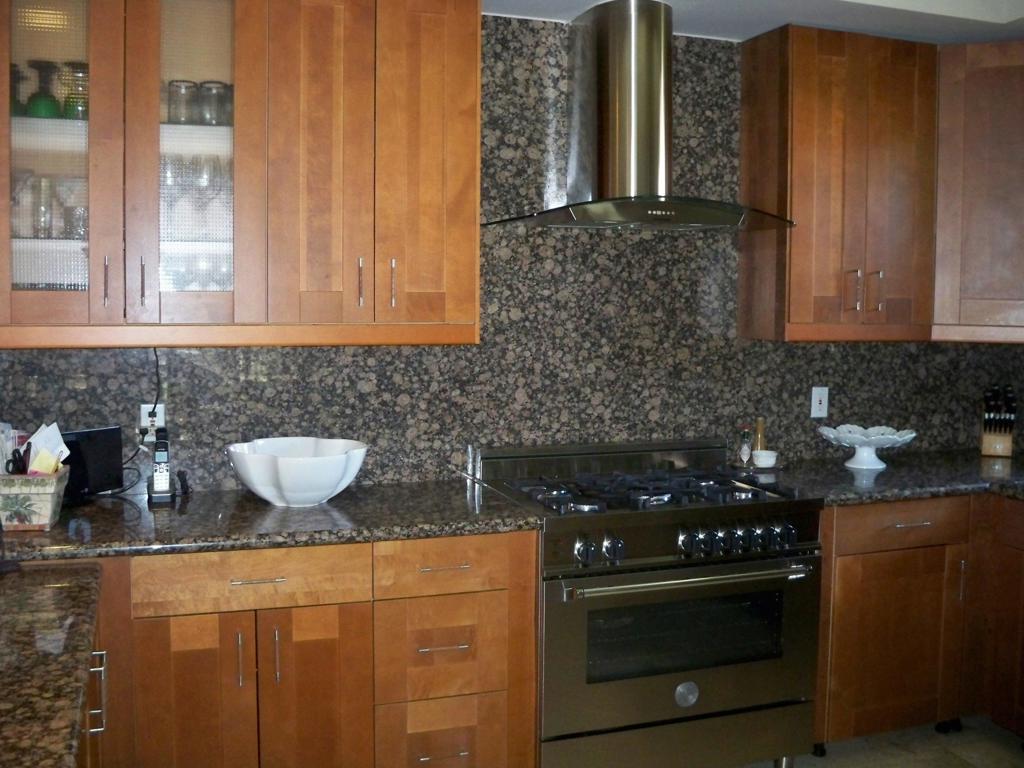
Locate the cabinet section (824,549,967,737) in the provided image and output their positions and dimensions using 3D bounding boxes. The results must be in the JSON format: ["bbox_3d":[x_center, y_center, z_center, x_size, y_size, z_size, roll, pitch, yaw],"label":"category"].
[{"bbox_3d":[1.167,0.816,3.609,0.541,0.601,0.549,-1,4,-19],"label":"cabinet section"}]

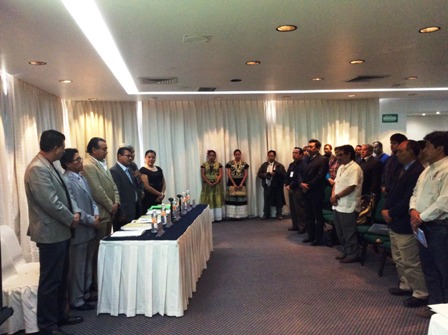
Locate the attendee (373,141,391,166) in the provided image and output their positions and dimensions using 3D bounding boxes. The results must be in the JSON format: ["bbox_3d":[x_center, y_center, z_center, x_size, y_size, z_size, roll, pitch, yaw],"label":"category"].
[{"bbox_3d":[2.987,0.307,7.837,0.360,1.640,0.500,-3,4,-22],"label":"attendee"}]

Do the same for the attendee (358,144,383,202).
[{"bbox_3d":[2.487,0.387,7.040,0.360,1.600,0.500,-3,4,-18],"label":"attendee"}]

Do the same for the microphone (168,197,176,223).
[{"bbox_3d":[-0.628,0.507,4.928,0.090,0.300,0.080,-2,3,-6],"label":"microphone"}]

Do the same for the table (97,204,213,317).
[{"bbox_3d":[-0.720,1.009,5.199,0.840,0.740,2.380,-1,3,5],"label":"table"}]

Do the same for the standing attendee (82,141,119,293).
[{"bbox_3d":[-1.372,0.552,4.659,0.400,1.750,0.520,0,4,22],"label":"standing attendee"}]

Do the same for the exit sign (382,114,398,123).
[{"bbox_3d":[3.866,-1.133,9.605,0.380,0.200,0.050,-2,3,-8],"label":"exit sign"}]

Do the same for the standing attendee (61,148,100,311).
[{"bbox_3d":[-1.464,0.640,4.314,0.400,1.620,0.490,0,4,16],"label":"standing attendee"}]

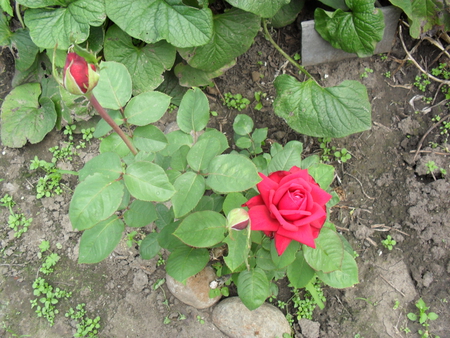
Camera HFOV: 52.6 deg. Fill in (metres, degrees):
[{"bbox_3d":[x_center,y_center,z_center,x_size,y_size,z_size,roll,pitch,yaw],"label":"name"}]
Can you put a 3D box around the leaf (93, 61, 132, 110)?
[{"bbox_3d":[-0.175,-0.130,0.710,0.059,0.018,0.088,-21,77,-12],"label":"leaf"}]

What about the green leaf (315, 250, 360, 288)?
[{"bbox_3d":[0.177,0.155,0.730,0.060,0.018,0.088,-40,67,-13],"label":"green leaf"}]

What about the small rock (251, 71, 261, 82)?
[{"bbox_3d":[0.075,-0.229,1.127,0.025,0.016,0.025,0,55,0],"label":"small rock"}]

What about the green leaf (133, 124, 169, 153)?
[{"bbox_3d":[-0.107,-0.043,0.650,0.050,0.014,0.043,12,67,1],"label":"green leaf"}]

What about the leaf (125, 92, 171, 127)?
[{"bbox_3d":[-0.106,-0.083,0.635,0.069,0.015,0.045,-26,70,4],"label":"leaf"}]

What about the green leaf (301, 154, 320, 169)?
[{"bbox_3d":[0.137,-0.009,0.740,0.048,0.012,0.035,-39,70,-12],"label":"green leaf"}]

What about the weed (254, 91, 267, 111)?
[{"bbox_3d":[0.084,-0.162,1.075,0.029,0.025,0.043,0,55,0],"label":"weed"}]

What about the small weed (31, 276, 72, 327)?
[{"bbox_3d":[-0.317,0.242,0.831,0.077,0.035,0.089,0,58,0],"label":"small weed"}]

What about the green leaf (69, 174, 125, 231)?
[{"bbox_3d":[-0.167,0.047,0.595,0.061,0.018,0.089,42,80,15],"label":"green leaf"}]

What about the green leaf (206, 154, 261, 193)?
[{"bbox_3d":[0.013,0.006,0.620,0.072,0.015,0.049,6,70,2],"label":"green leaf"}]

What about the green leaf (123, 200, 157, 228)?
[{"bbox_3d":[-0.139,0.074,0.756,0.063,0.020,0.049,18,60,11],"label":"green leaf"}]

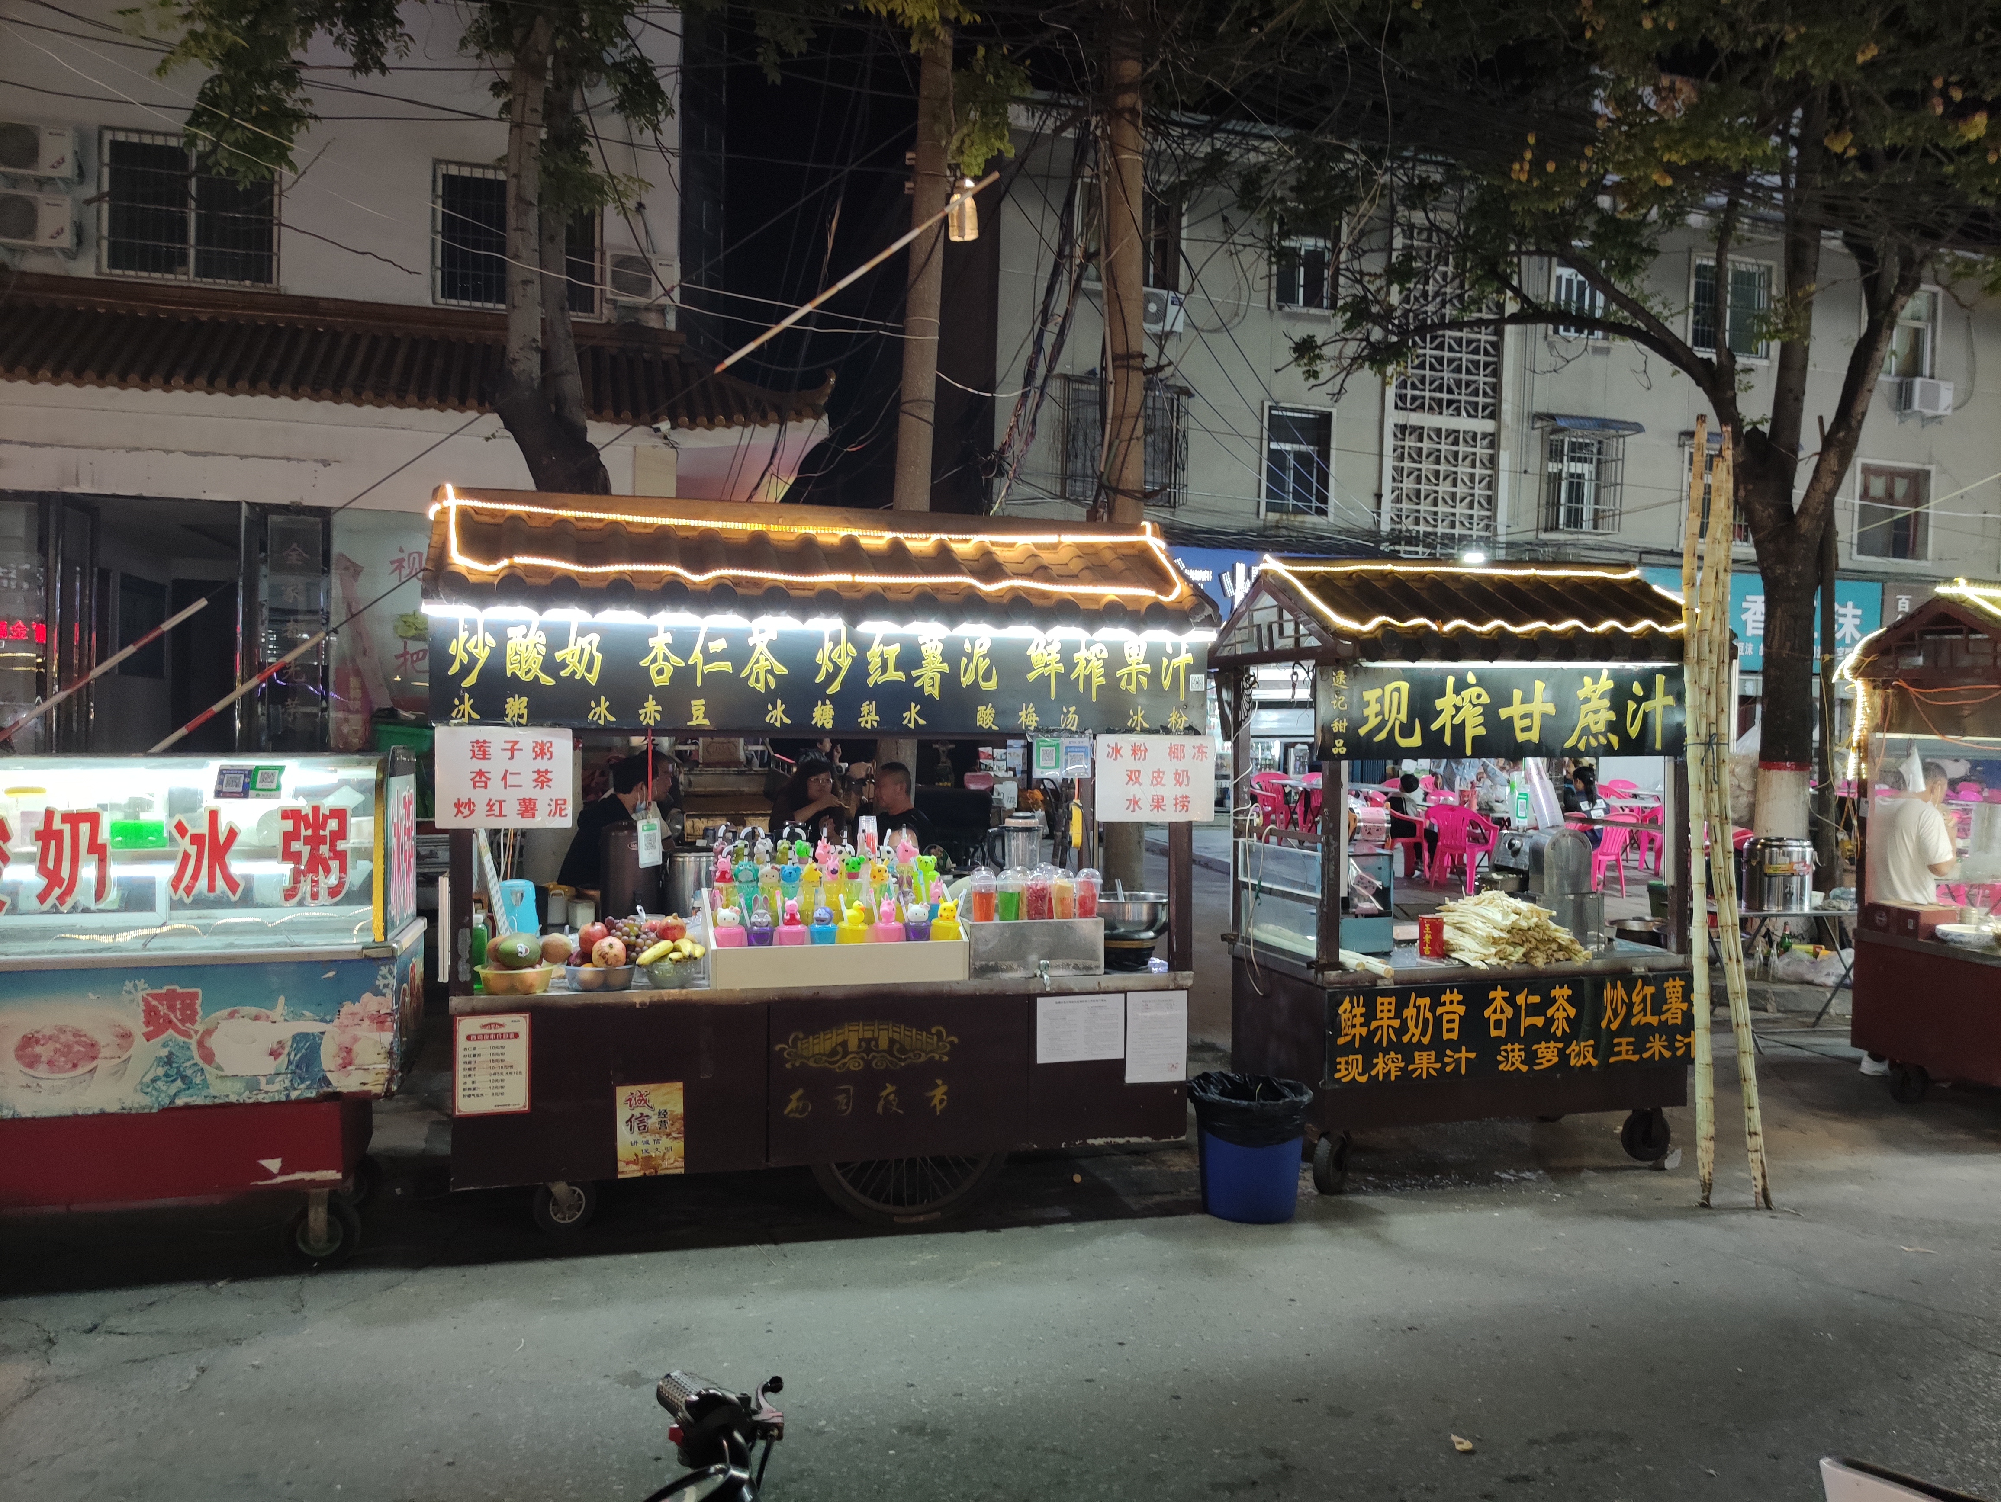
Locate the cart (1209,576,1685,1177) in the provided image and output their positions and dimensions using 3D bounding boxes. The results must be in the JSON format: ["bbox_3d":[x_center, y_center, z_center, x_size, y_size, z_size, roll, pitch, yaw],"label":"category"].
[{"bbox_3d":[1.685,0.400,5.570,1.600,2.180,1.030,1,1,-16],"label":"cart"}]

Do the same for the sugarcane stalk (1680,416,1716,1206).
[{"bbox_3d":[2.420,0.153,5.190,0.070,2.740,0.060,5,-8,-16],"label":"sugarcane stalk"}]

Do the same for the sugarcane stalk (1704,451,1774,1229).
[{"bbox_3d":[2.530,0.200,5.170,0.100,2.660,0.070,3,-9,-16],"label":"sugarcane stalk"}]

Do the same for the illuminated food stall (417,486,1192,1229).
[{"bbox_3d":[-0.620,0.300,5.300,2.560,2.340,1.050,1,1,-17],"label":"illuminated food stall"}]

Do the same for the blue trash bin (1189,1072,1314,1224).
[{"bbox_3d":[0.816,1.290,4.890,0.390,0.410,0.390,1,1,0],"label":"blue trash bin"}]

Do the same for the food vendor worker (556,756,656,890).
[{"bbox_3d":[-1.570,0.720,5.800,0.480,1.480,0.500,1,1,15],"label":"food vendor worker"}]

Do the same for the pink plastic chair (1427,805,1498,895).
[{"bbox_3d":[4.220,0.890,13.750,0.570,0.790,0.560,2,2,38],"label":"pink plastic chair"}]

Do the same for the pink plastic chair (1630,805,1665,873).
[{"bbox_3d":[7.100,0.930,16.000,0.560,0.790,0.570,0,1,-21],"label":"pink plastic chair"}]

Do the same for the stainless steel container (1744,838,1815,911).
[{"bbox_3d":[4.040,0.645,7.800,0.370,0.385,0.360,1,1,7],"label":"stainless steel container"}]

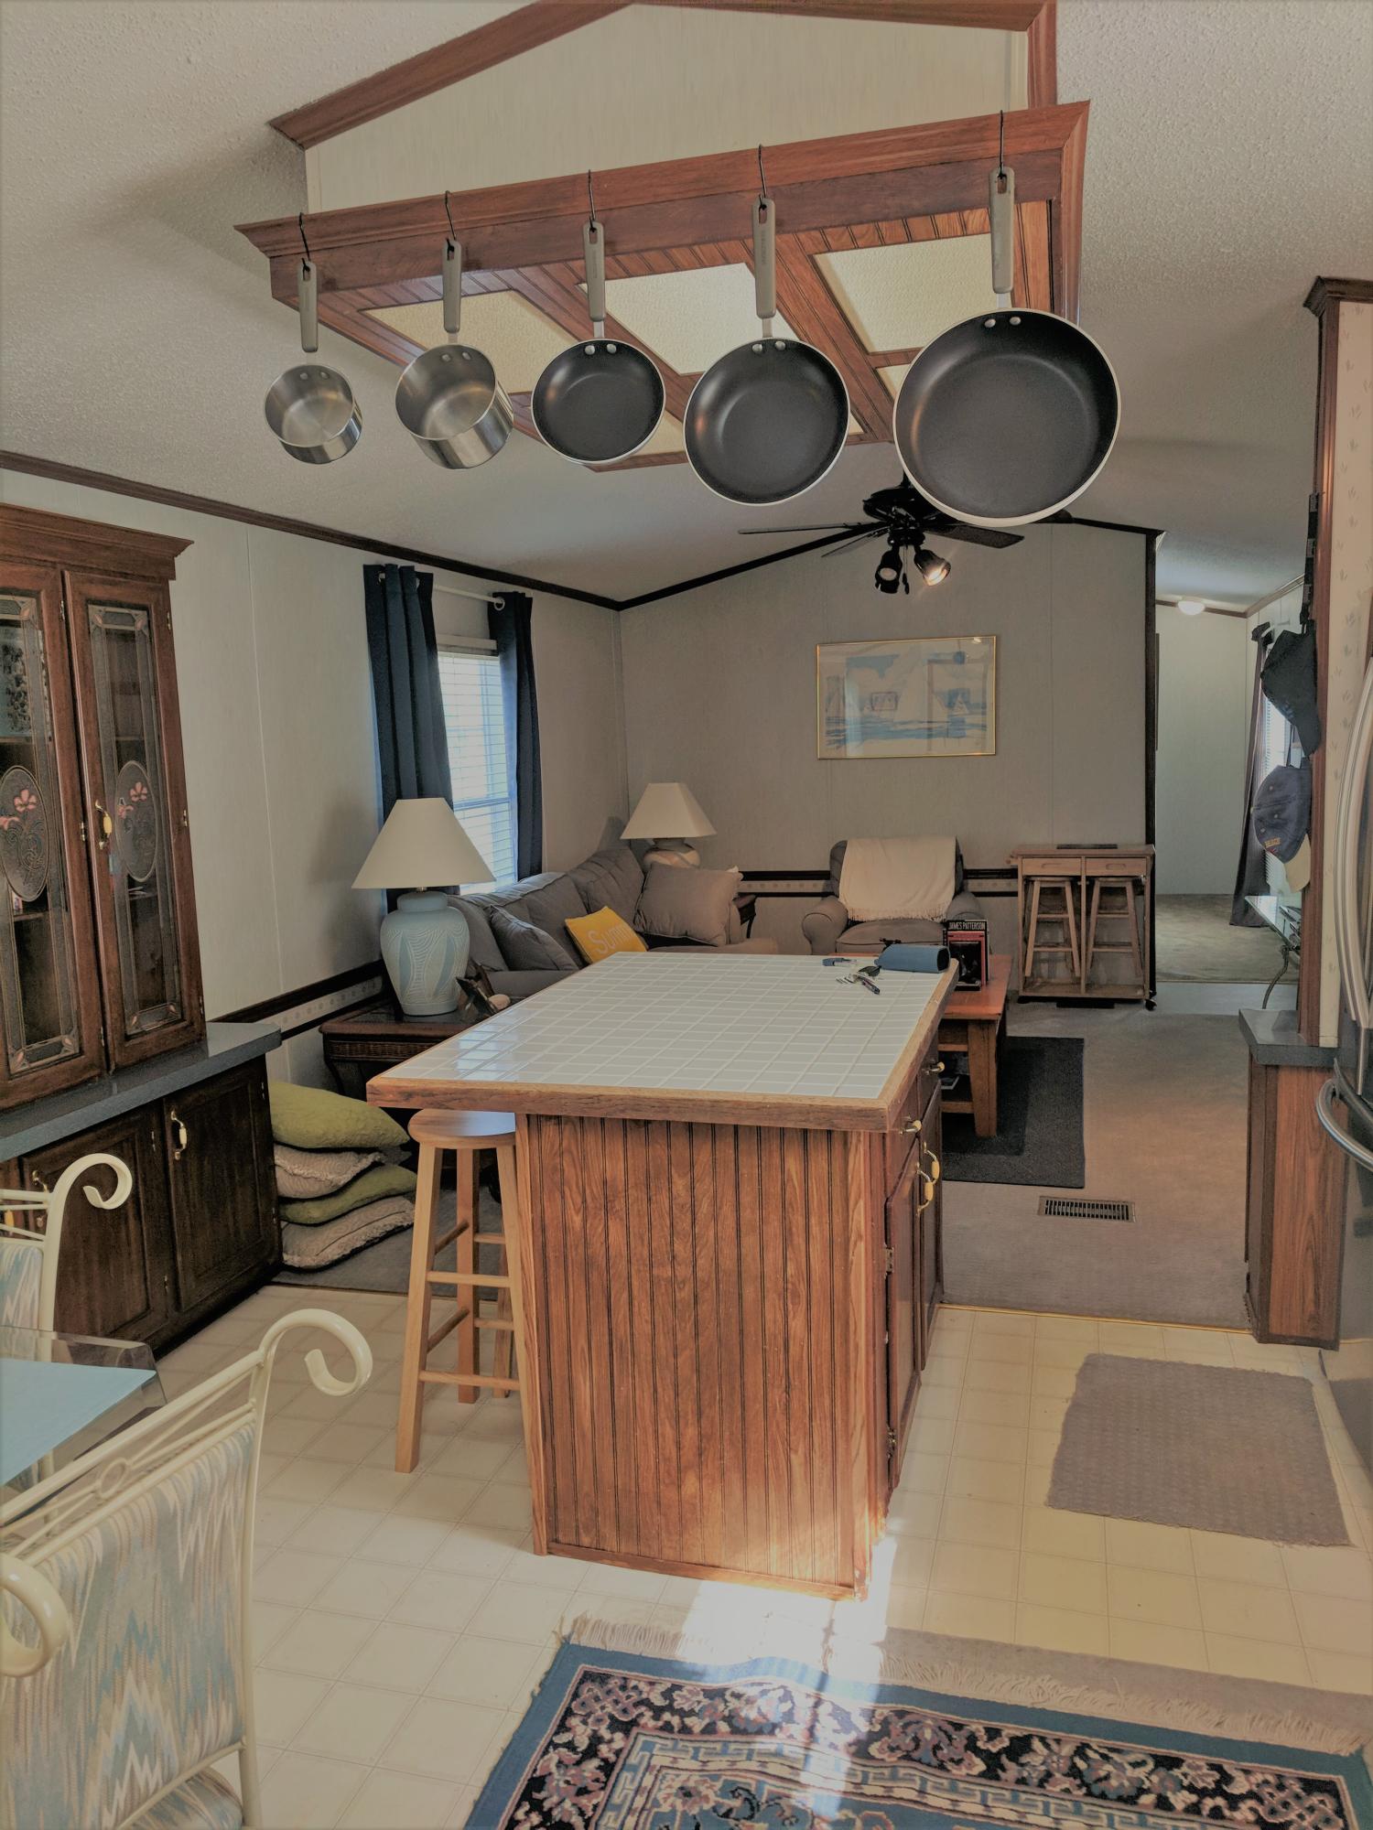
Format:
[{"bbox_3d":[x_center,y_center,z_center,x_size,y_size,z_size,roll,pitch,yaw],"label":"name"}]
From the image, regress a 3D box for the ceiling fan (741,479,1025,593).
[{"bbox_3d":[0.855,-1.474,5.237,1.330,0.499,1.330,1,8,16],"label":"ceiling fan"}]

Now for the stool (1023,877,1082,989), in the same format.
[{"bbox_3d":[2.001,0.064,7.487,0.300,0.540,0.300,1,8,16],"label":"stool"}]

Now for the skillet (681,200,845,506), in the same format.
[{"bbox_3d":[0.121,-0.840,2.073,0.253,0.450,0.094,0,-2,13],"label":"skillet"}]

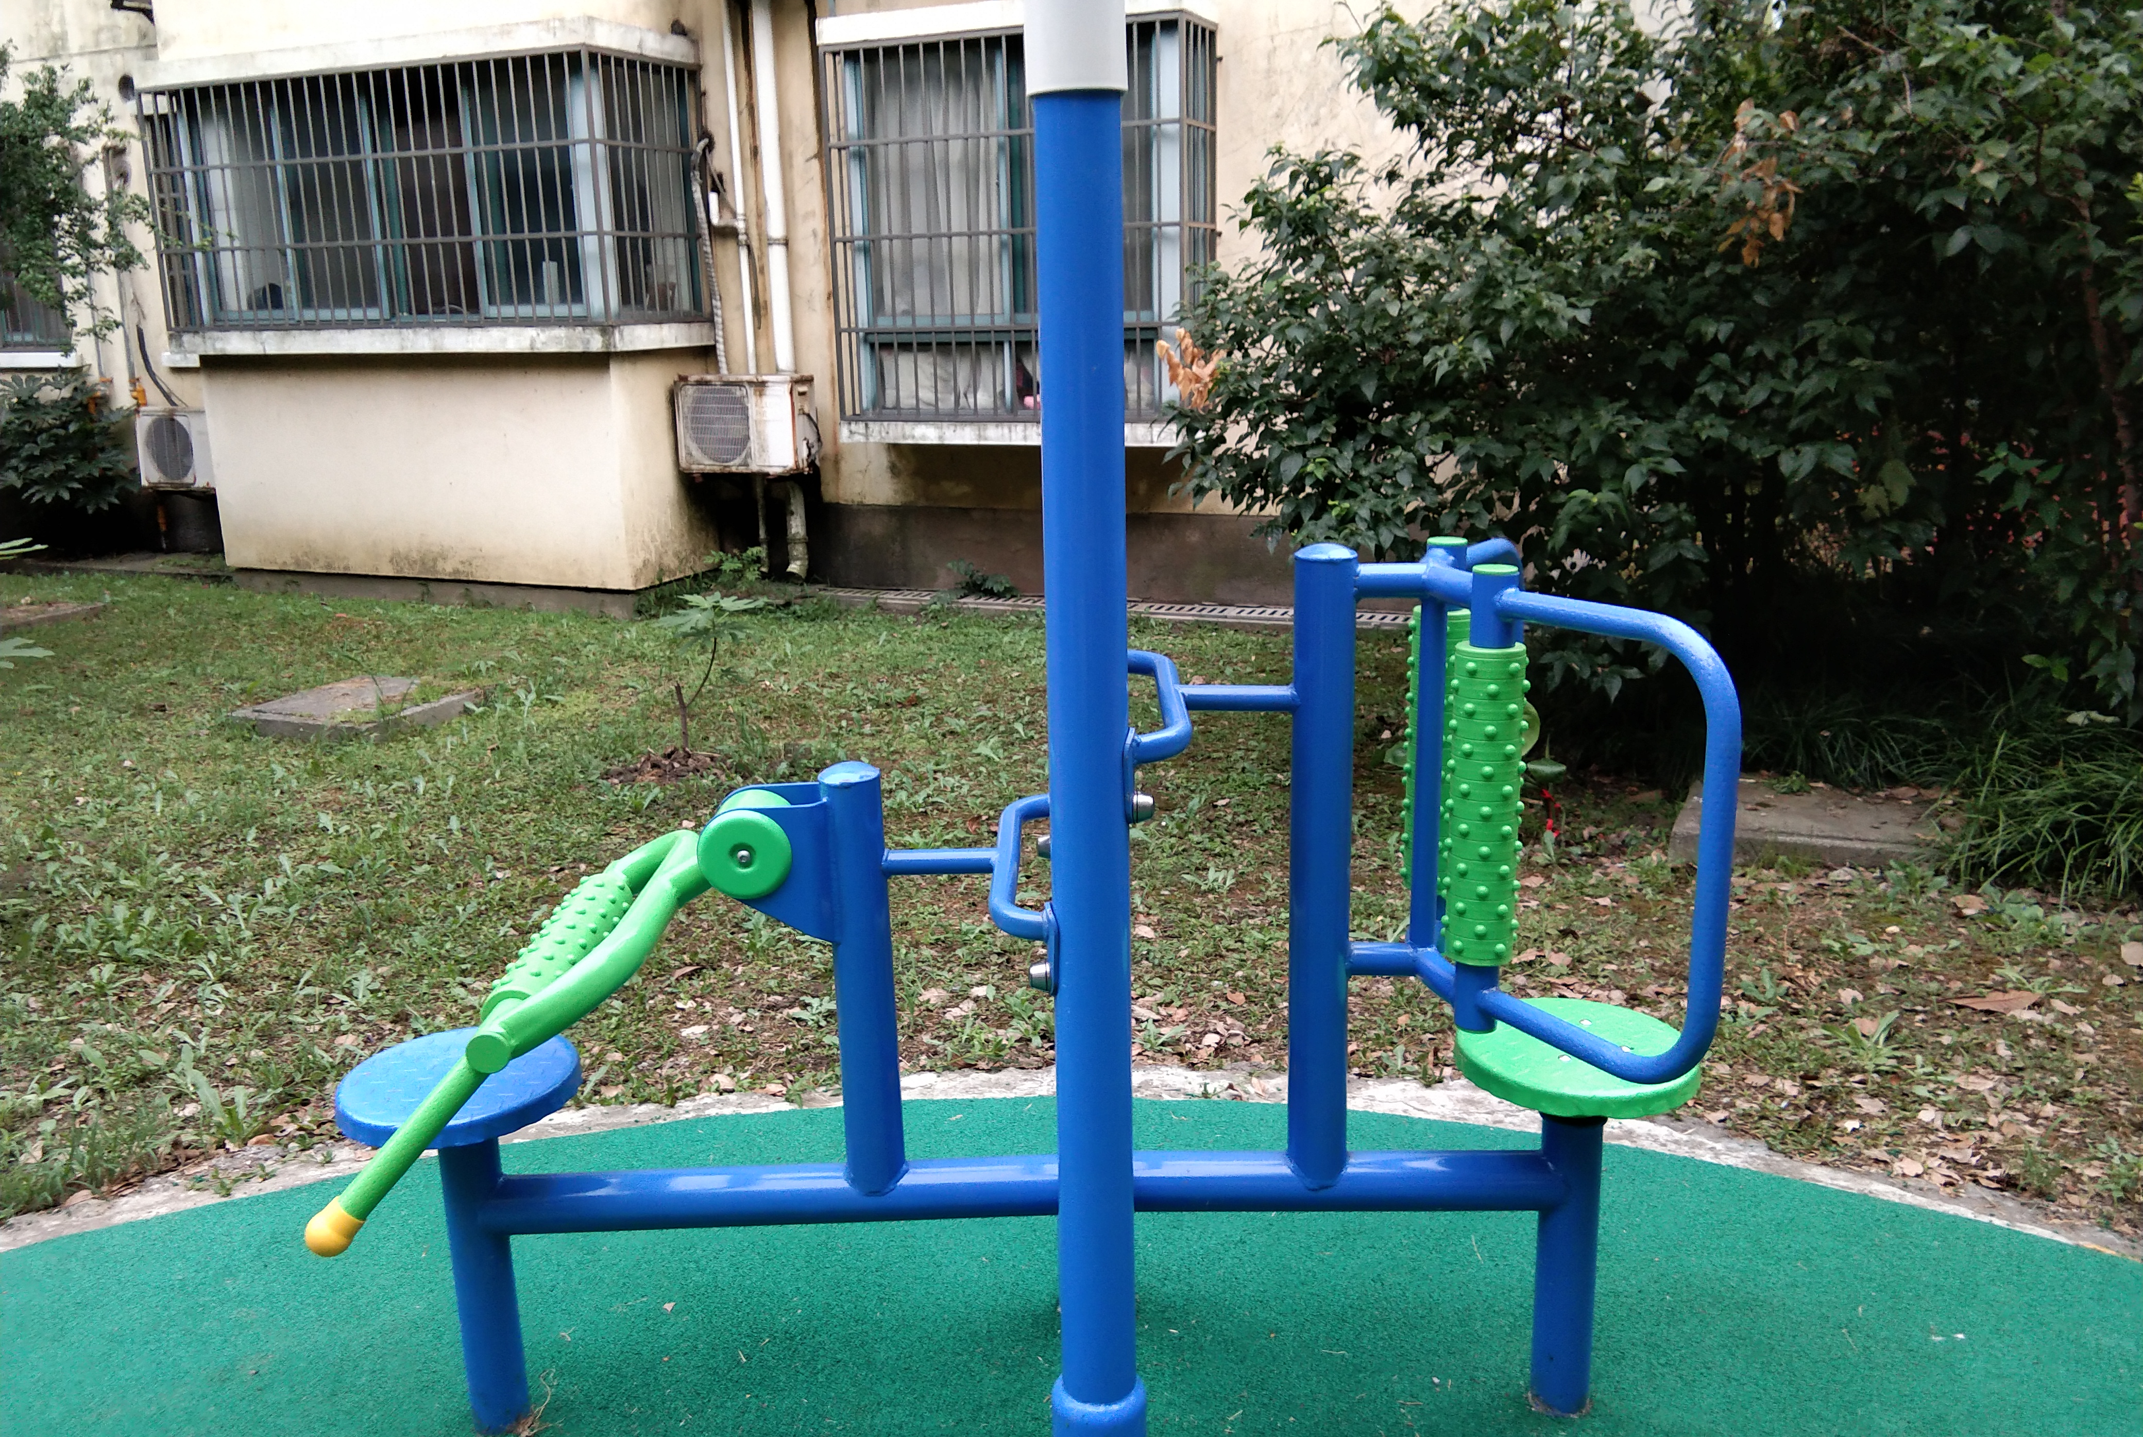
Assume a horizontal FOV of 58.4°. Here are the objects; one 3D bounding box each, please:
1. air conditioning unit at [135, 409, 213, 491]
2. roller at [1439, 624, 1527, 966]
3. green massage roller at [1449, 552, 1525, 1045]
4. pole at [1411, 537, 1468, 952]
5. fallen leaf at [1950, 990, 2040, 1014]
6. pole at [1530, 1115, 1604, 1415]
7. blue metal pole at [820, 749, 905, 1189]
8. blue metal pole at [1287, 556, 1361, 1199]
[{"bbox_3d":[-5.636,-1.742,12.327,0.713,0.502,0.260,5,16,25],"label":"air conditioning unit"},{"bbox_3d":[0.502,0.105,2.322,0.093,0.395,0.093,-1,14,0],"label":"roller"},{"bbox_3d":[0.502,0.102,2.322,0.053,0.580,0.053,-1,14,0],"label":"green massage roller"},{"bbox_3d":[0.474,0.050,2.484,0.052,0.561,0.052,-1,14,0],"label":"pole"},{"bbox_3d":[1.865,0.568,3.850,0.185,0.025,0.085,-3,14,-6],"label":"fallen leaf"},{"bbox_3d":[0.661,0.709,2.560,0.076,0.445,0.076,-1,14,0],"label":"pole"},{"bbox_3d":[-0.268,0.334,2.469,0.076,0.561,0.076,-2,14,0],"label":"blue metal pole"},{"bbox_3d":[0.317,0.196,2.433,0.076,0.830,0.076,-1,14,0],"label":"blue metal pole"}]

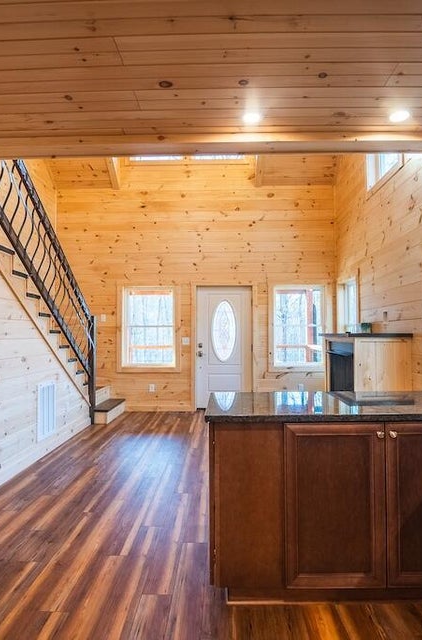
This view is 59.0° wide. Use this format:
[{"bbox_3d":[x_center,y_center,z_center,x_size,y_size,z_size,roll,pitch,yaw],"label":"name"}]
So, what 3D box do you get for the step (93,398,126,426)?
[{"bbox_3d":[-1.573,1.408,5.738,0.279,0.201,0.876,-1,-2,1],"label":"step"}]

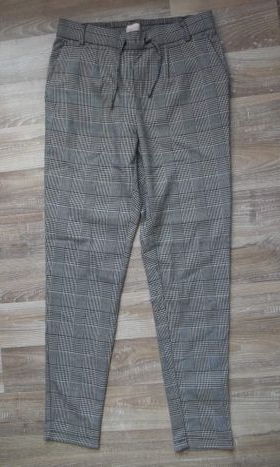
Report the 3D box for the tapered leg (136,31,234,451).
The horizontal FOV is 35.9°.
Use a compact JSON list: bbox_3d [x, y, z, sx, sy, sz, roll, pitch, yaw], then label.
[{"bbox_3d":[0.096,0.015,0.956,0.220,0.035,0.923,0,89,6],"label":"tapered leg"}]

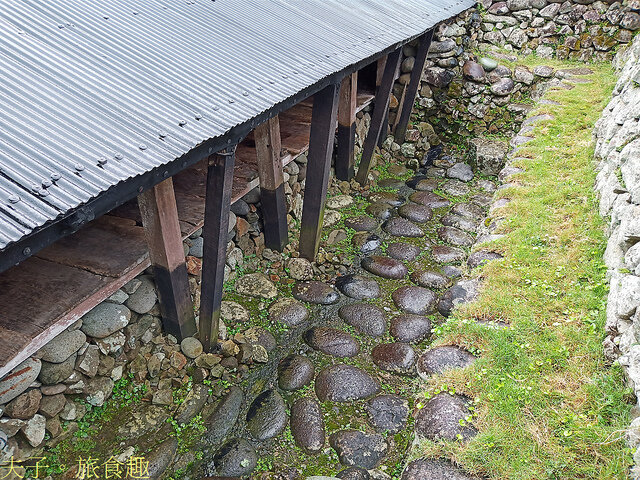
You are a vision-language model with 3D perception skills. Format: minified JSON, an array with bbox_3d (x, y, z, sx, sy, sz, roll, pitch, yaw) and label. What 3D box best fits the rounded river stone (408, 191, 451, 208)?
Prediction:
[{"bbox_3d":[1.161,-0.417,4.897,0.444,0.179,0.272,16,36,24],"label":"rounded river stone"}]

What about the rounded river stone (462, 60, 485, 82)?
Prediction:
[{"bbox_3d":[1.970,-2.150,5.900,0.300,0.250,0.240,16,35,23],"label":"rounded river stone"}]

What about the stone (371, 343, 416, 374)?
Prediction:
[{"bbox_3d":[0.481,0.766,3.007,0.290,0.144,0.237,-2,32,-4],"label":"stone"}]

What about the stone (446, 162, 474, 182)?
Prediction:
[{"bbox_3d":[1.306,-0.624,4.279,0.235,0.150,0.194,8,31,14],"label":"stone"}]

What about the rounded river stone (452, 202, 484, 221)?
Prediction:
[{"bbox_3d":[1.187,-0.237,3.676,0.240,0.103,0.170,16,34,26],"label":"rounded river stone"}]

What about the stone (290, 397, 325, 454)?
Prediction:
[{"bbox_3d":[-0.050,0.824,2.082,0.141,0.113,0.280,-7,34,-11],"label":"stone"}]

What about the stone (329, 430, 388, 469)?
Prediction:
[{"bbox_3d":[0.169,0.887,1.983,0.240,0.124,0.155,4,33,6],"label":"stone"}]

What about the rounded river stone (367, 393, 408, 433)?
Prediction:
[{"bbox_3d":[0.294,0.747,1.996,0.170,0.087,0.179,5,31,8],"label":"rounded river stone"}]

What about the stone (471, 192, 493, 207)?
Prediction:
[{"bbox_3d":[1.344,-0.334,3.842,0.154,0.079,0.163,23,37,33],"label":"stone"}]

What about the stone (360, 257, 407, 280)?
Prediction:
[{"bbox_3d":[0.540,0.235,3.857,0.404,0.148,0.217,15,35,22],"label":"stone"}]

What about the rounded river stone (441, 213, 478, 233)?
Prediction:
[{"bbox_3d":[1.355,-0.171,4.506,0.222,0.151,0.405,-27,41,-36],"label":"rounded river stone"}]

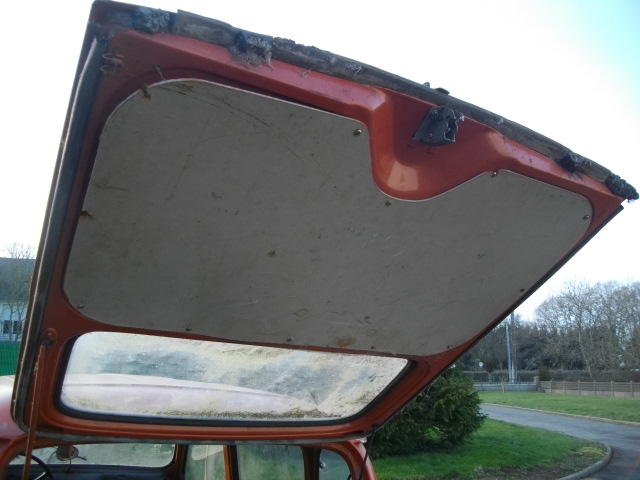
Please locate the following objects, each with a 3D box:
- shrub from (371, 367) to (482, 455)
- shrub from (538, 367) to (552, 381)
[{"bbox_3d":[2.189,3.234,11.883,2.550,2.150,2.400,-3,-13,10],"label":"shrub"},{"bbox_3d":[18.599,11.478,47.188,1.250,2.100,1.200,-6,-14,20],"label":"shrub"}]

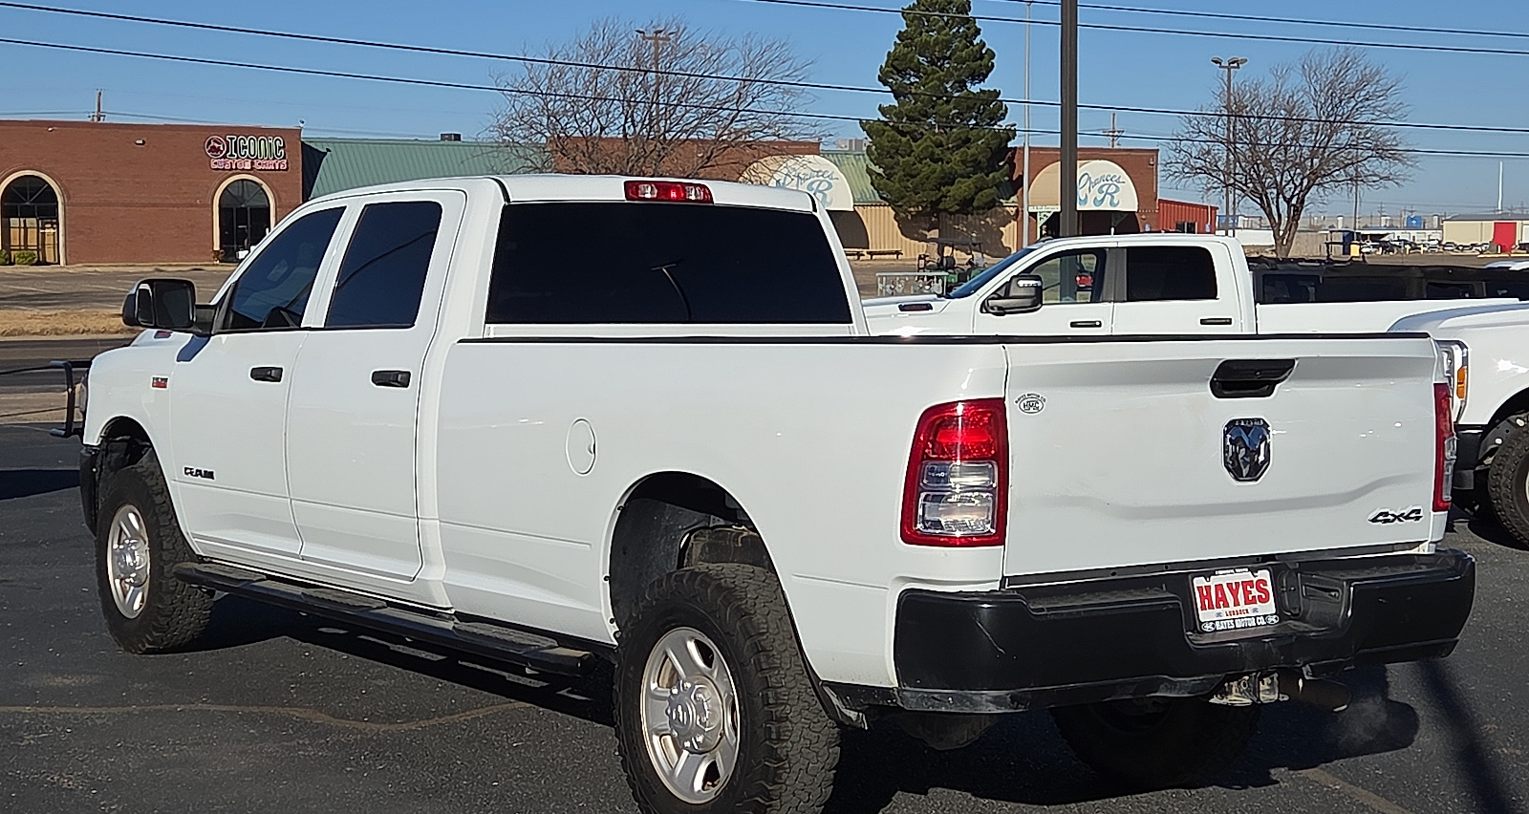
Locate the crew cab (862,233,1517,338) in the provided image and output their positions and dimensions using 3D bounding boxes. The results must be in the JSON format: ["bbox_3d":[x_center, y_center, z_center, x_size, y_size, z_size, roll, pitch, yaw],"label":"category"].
[{"bbox_3d":[3.302,-0.457,19.990,6.050,2.020,2.080,0,3,6],"label":"crew cab"}]

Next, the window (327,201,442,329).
[{"bbox_3d":[-1.363,-0.506,8.433,0.070,0.480,0.720,19,-8,-35],"label":"window"}]

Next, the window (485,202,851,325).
[{"bbox_3d":[-0.309,-0.495,8.138,1.500,0.420,0.080,-2,-8,-35],"label":"window"}]

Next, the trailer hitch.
[{"bbox_3d":[1.329,0.727,6.041,0.340,0.100,0.240,-2,4,-35],"label":"trailer hitch"}]

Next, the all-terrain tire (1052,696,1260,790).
[{"bbox_3d":[1.275,0.818,7.747,0.280,0.825,0.830,-2,4,-36],"label":"all-terrain tire"}]

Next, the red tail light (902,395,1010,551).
[{"bbox_3d":[0.456,0.152,5.566,0.200,0.355,0.160,-2,4,-35],"label":"red tail light"}]

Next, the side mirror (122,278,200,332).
[{"bbox_3d":[-2.307,-0.389,8.902,0.255,0.200,0.170,-2,4,-35],"label":"side mirror"}]

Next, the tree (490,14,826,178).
[{"bbox_3d":[-4.055,-9.650,85.000,12.200,9.000,11.000,0,4,0],"label":"tree"}]

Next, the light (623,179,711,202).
[{"bbox_3d":[-0.343,-0.750,8.192,0.350,0.070,0.060,-2,4,-35],"label":"light"}]

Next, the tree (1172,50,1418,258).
[{"bbox_3d":[25.907,-12.293,115.000,12.000,10.700,11.500,1,5,12],"label":"tree"}]

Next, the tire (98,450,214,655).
[{"bbox_3d":[-2.652,0.652,10.208,0.280,0.825,0.830,-2,4,-36],"label":"tire"}]

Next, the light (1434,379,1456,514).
[{"bbox_3d":[1.952,0.112,6.872,0.180,0.375,0.190,-2,4,-36],"label":"light"}]

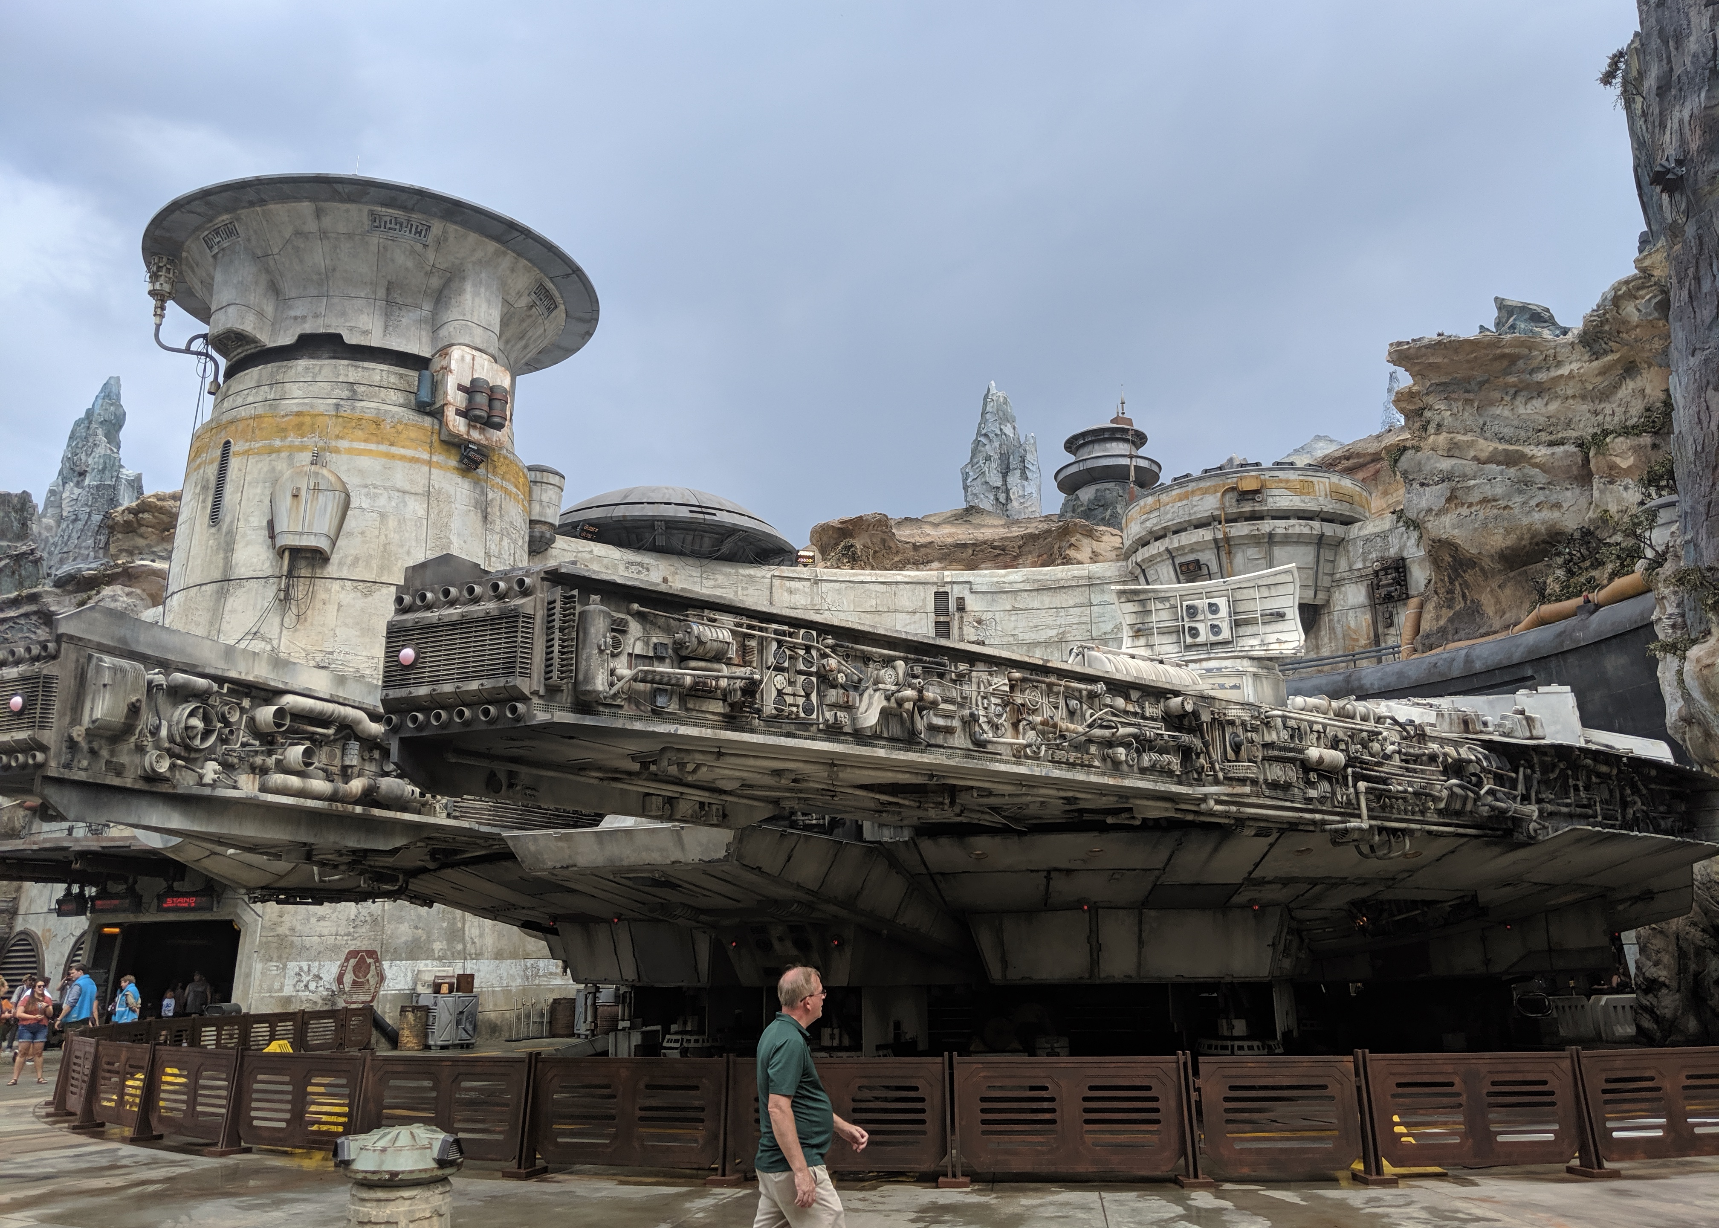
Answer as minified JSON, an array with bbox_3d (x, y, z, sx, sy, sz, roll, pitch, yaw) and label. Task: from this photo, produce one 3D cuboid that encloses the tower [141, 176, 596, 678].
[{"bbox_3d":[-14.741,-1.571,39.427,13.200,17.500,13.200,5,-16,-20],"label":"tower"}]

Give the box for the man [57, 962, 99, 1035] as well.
[{"bbox_3d":[-12.048,6.313,20.570,0.450,1.830,0.550,3,-15,-11],"label":"man"}]

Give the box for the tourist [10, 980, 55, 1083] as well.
[{"bbox_3d":[-13.370,6.749,21.593,0.620,1.650,0.420,10,-18,-36],"label":"tourist"}]

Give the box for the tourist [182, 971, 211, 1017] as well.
[{"bbox_3d":[-14.489,8.726,29.279,0.580,1.760,0.380,6,-16,-24],"label":"tourist"}]

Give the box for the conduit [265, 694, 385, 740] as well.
[{"bbox_3d":[-9.098,1.906,22.882,0.390,0.432,2.592,-7,-16,25],"label":"conduit"}]

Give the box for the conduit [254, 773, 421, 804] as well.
[{"bbox_3d":[-8.849,3.082,22.942,0.455,0.504,3.568,-7,-16,25],"label":"conduit"}]

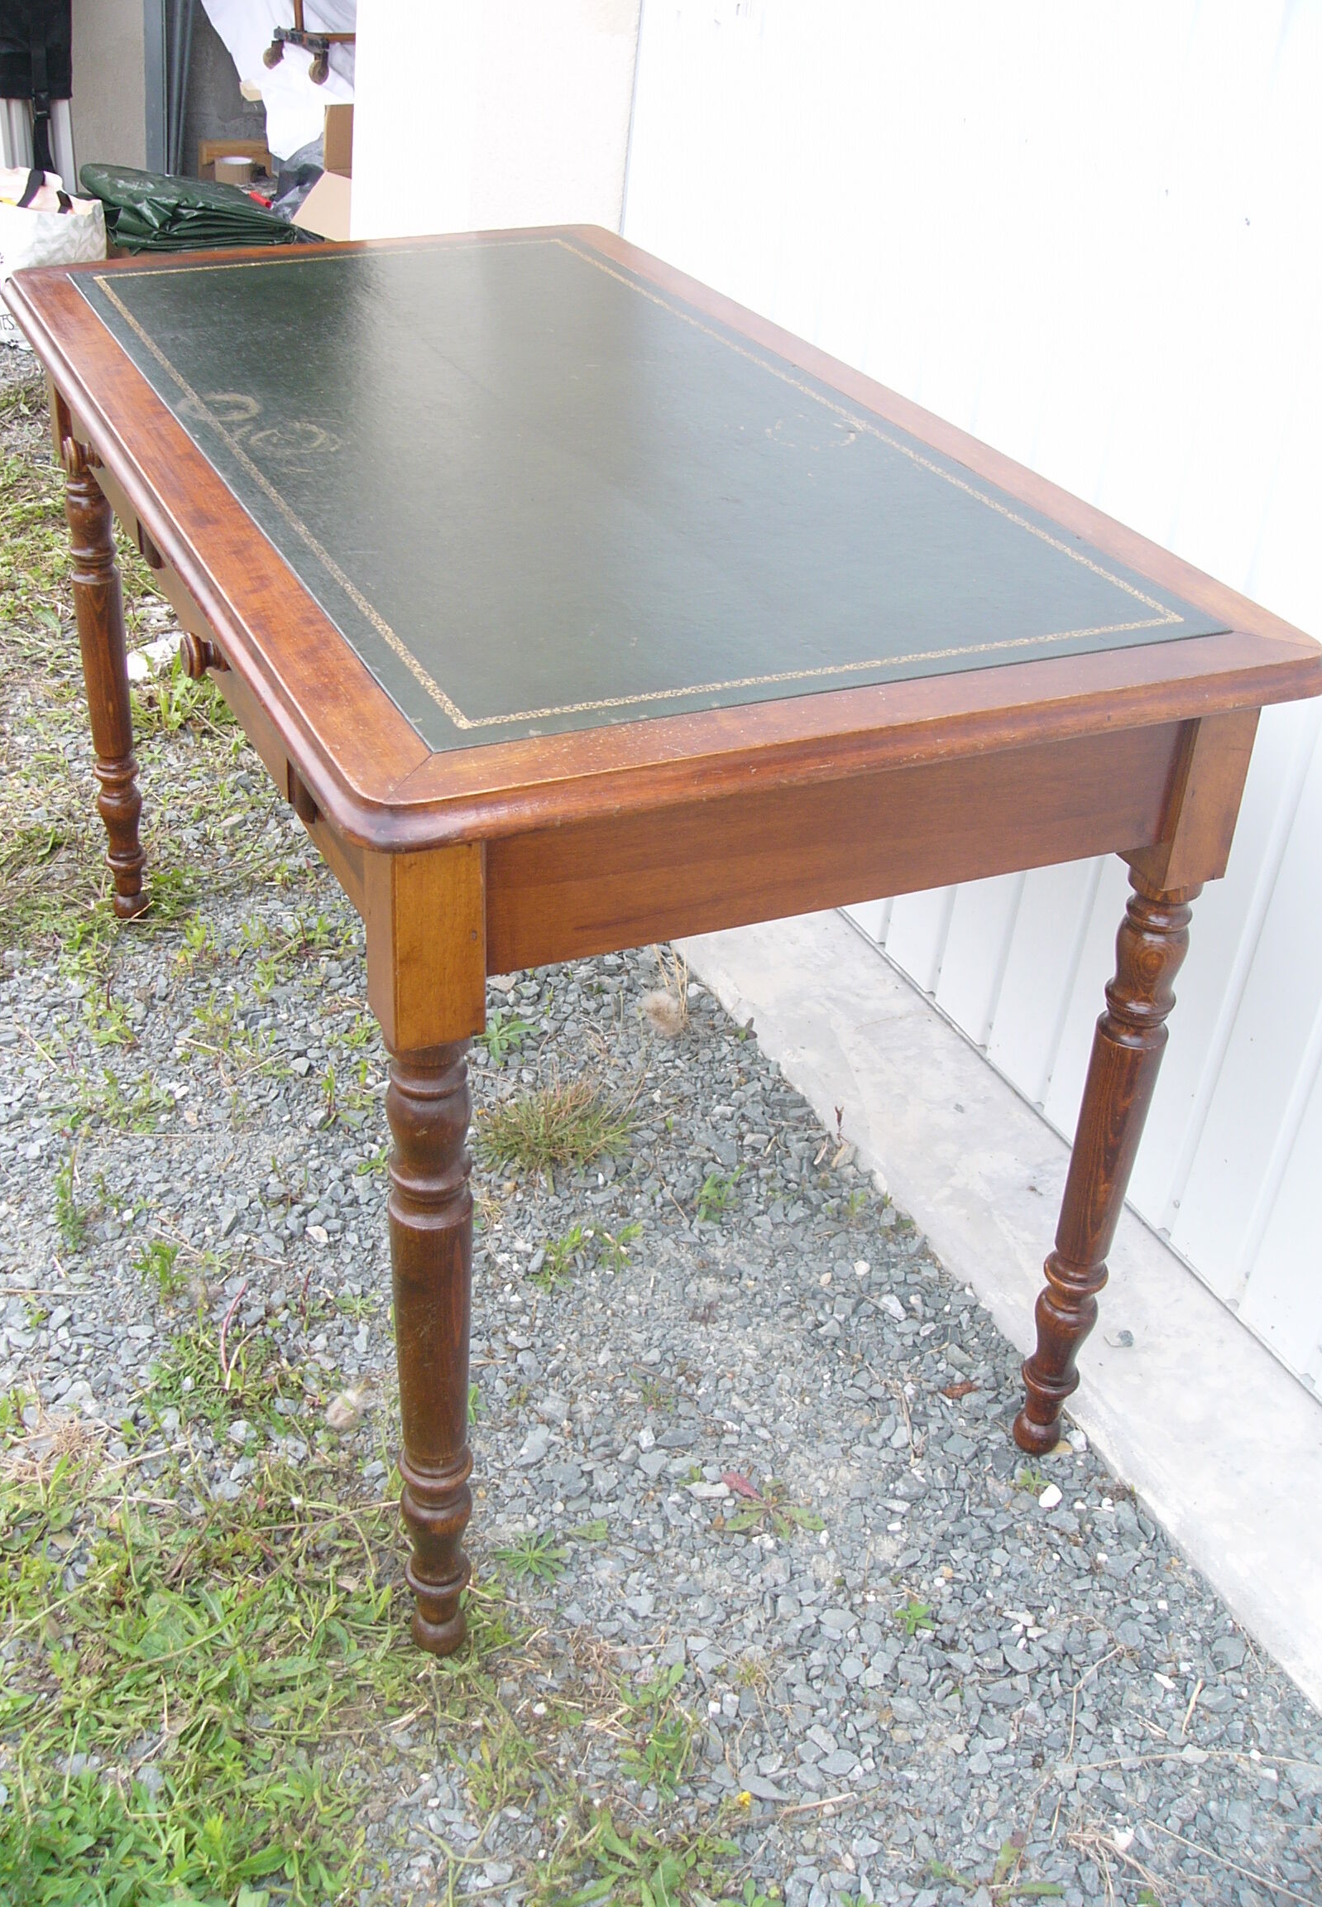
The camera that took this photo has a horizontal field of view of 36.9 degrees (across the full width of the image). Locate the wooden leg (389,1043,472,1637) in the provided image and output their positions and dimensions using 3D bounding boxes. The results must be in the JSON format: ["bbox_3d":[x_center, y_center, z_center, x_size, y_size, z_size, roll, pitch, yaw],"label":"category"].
[{"bbox_3d":[-0.156,0.284,1.364,0.057,0.577,0.057,-11,34,-22],"label":"wooden leg"}]

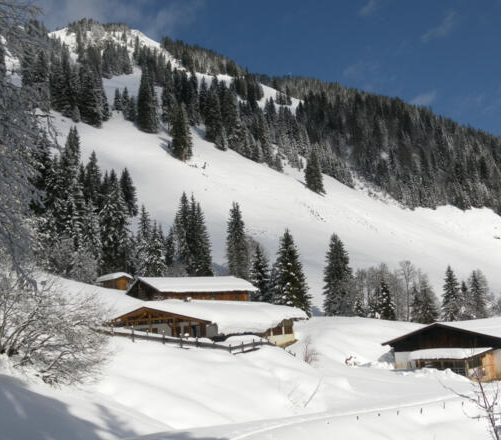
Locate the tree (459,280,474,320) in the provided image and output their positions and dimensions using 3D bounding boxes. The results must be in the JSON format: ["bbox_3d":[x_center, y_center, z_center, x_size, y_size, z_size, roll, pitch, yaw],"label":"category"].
[{"bbox_3d":[50.233,18.837,138.000,3.260,9.530,3.260,0,-6,0],"label":"tree"}]

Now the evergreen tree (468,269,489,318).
[{"bbox_3d":[53.023,17.209,138.000,5.120,11.860,5.120,0,-6,0],"label":"evergreen tree"}]

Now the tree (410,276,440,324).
[{"bbox_3d":[28.890,13.340,98.520,4.810,7.900,4.810,-2,-7,0],"label":"tree"}]

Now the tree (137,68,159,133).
[{"bbox_3d":[-36.730,-43.060,211.590,8.240,24.410,8.240,-2,-7,0],"label":"tree"}]

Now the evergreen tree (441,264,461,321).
[{"bbox_3d":[44.712,16.239,132.000,4.450,12.680,4.450,0,-6,0],"label":"evergreen tree"}]

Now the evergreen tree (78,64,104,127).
[{"bbox_3d":[-57.030,-44.450,211.500,8.930,22.940,8.930,-2,-7,0],"label":"evergreen tree"}]

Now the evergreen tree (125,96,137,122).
[{"bbox_3d":[-43.240,-40.170,215.640,4.220,9.780,4.220,-2,-7,0],"label":"evergreen tree"}]

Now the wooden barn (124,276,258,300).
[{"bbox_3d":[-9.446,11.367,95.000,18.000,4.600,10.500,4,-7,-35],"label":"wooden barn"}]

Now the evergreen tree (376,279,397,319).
[{"bbox_3d":[22.850,13.700,100.450,3.270,6.880,3.270,-2,-7,0],"label":"evergreen tree"}]

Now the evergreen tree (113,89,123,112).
[{"bbox_3d":[-68.959,-62.951,310.000,5.220,11.490,5.220,0,-6,0],"label":"evergreen tree"}]

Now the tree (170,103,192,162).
[{"bbox_3d":[-23.410,-30.090,201.320,7.850,20.260,7.850,-2,-7,0],"label":"tree"}]

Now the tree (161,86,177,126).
[{"bbox_3d":[-29.080,-40.250,213.040,5.540,15.980,5.540,-2,-7,0],"label":"tree"}]

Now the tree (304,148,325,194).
[{"bbox_3d":[23.310,-17.710,216.110,7.730,17.100,7.730,-2,-7,0],"label":"tree"}]

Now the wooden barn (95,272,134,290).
[{"bbox_3d":[-25.669,11.702,112.000,5.400,3.500,4.800,-4,-7,35],"label":"wooden barn"}]

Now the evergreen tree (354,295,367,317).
[{"bbox_3d":[22.245,17.290,120.000,2.830,4.450,2.830,0,-6,0],"label":"evergreen tree"}]

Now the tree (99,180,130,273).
[{"bbox_3d":[-23.170,1.360,101.070,4.900,16.470,4.900,-2,-7,0],"label":"tree"}]

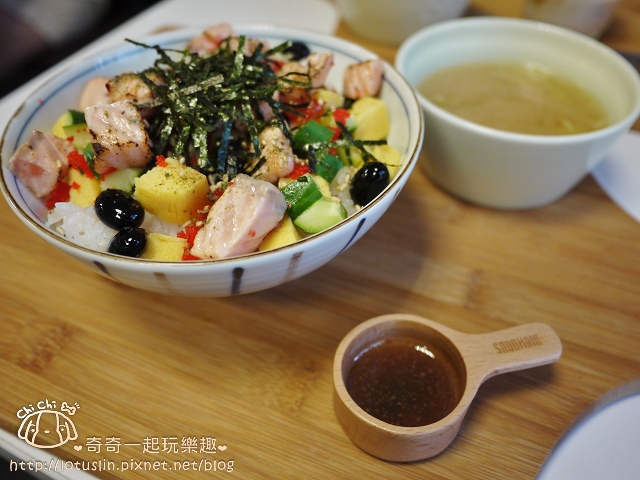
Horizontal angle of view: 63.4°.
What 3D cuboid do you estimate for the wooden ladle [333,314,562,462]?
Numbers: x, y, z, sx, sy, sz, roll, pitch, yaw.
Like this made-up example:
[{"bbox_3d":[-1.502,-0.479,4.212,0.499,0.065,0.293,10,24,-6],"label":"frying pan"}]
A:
[{"bbox_3d":[0.056,0.060,0.230,0.098,0.026,0.058,-9,45,-8],"label":"wooden ladle"}]

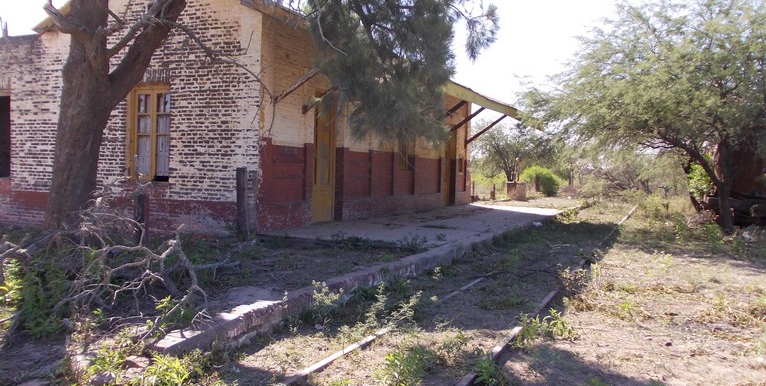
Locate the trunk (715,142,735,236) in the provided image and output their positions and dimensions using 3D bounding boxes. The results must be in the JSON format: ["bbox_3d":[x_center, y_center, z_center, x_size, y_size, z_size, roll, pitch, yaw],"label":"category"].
[{"bbox_3d":[9.483,-0.153,17.200,0.500,2.600,0.500,1,2,0],"label":"trunk"}]

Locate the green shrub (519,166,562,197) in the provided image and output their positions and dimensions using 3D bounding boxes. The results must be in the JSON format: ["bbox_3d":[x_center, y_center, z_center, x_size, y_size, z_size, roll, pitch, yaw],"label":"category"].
[{"bbox_3d":[9.663,-0.706,38.000,2.700,1.850,2.400,1,2,0],"label":"green shrub"}]

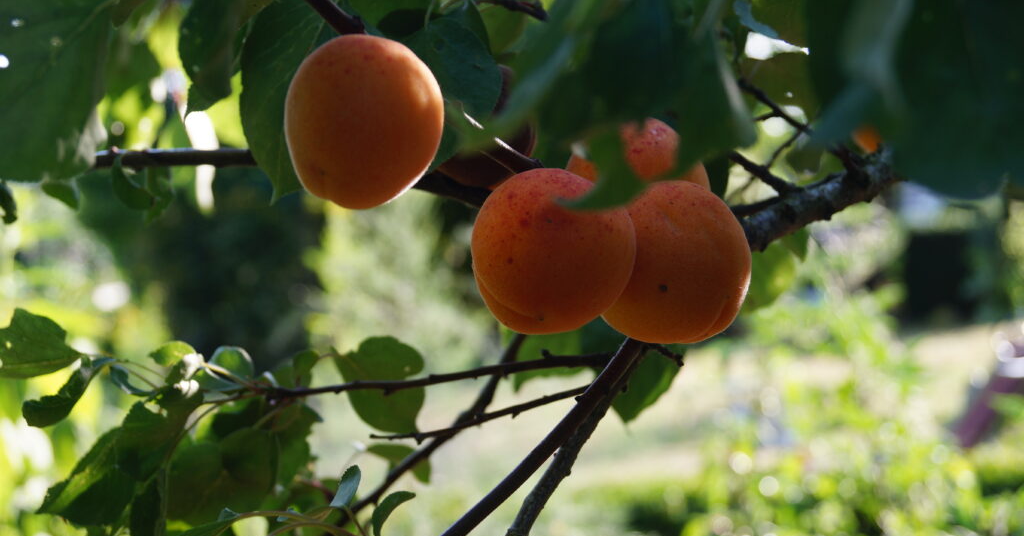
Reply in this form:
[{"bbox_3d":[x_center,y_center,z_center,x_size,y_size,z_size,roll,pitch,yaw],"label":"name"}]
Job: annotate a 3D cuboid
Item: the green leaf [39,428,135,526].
[{"bbox_3d":[-0.135,0.069,0.480,0.043,0.022,0.014,-41,0,0],"label":"green leaf"}]

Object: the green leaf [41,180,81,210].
[{"bbox_3d":[-0.153,-0.025,0.500,0.014,0.011,0.008,0,3,0],"label":"green leaf"}]

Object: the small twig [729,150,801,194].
[{"bbox_3d":[0.083,-0.031,0.490,0.028,0.005,0.005,32,0,0],"label":"small twig"}]

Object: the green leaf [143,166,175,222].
[{"bbox_3d":[-0.132,-0.027,0.550,0.012,0.021,0.011,0,3,0],"label":"green leaf"}]

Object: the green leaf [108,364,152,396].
[{"bbox_3d":[-0.126,0.037,0.485,0.016,0.006,0.006,30,0,0],"label":"green leaf"}]

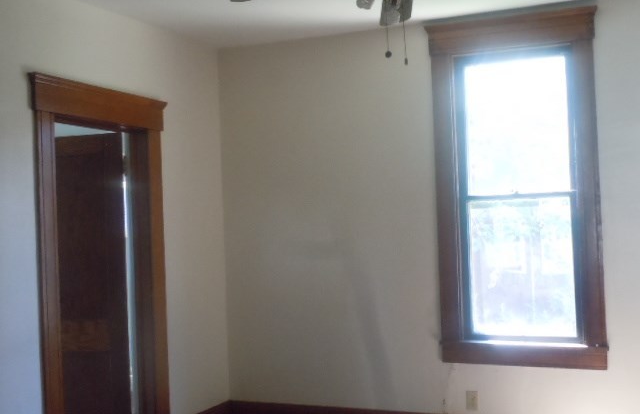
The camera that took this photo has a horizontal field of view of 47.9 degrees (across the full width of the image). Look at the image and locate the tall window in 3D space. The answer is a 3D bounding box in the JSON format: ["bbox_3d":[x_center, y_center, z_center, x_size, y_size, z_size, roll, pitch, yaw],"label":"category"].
[{"bbox_3d":[1.148,-0.088,4.254,0.980,2.050,0.120,-2,-1,21],"label":"tall window"}]

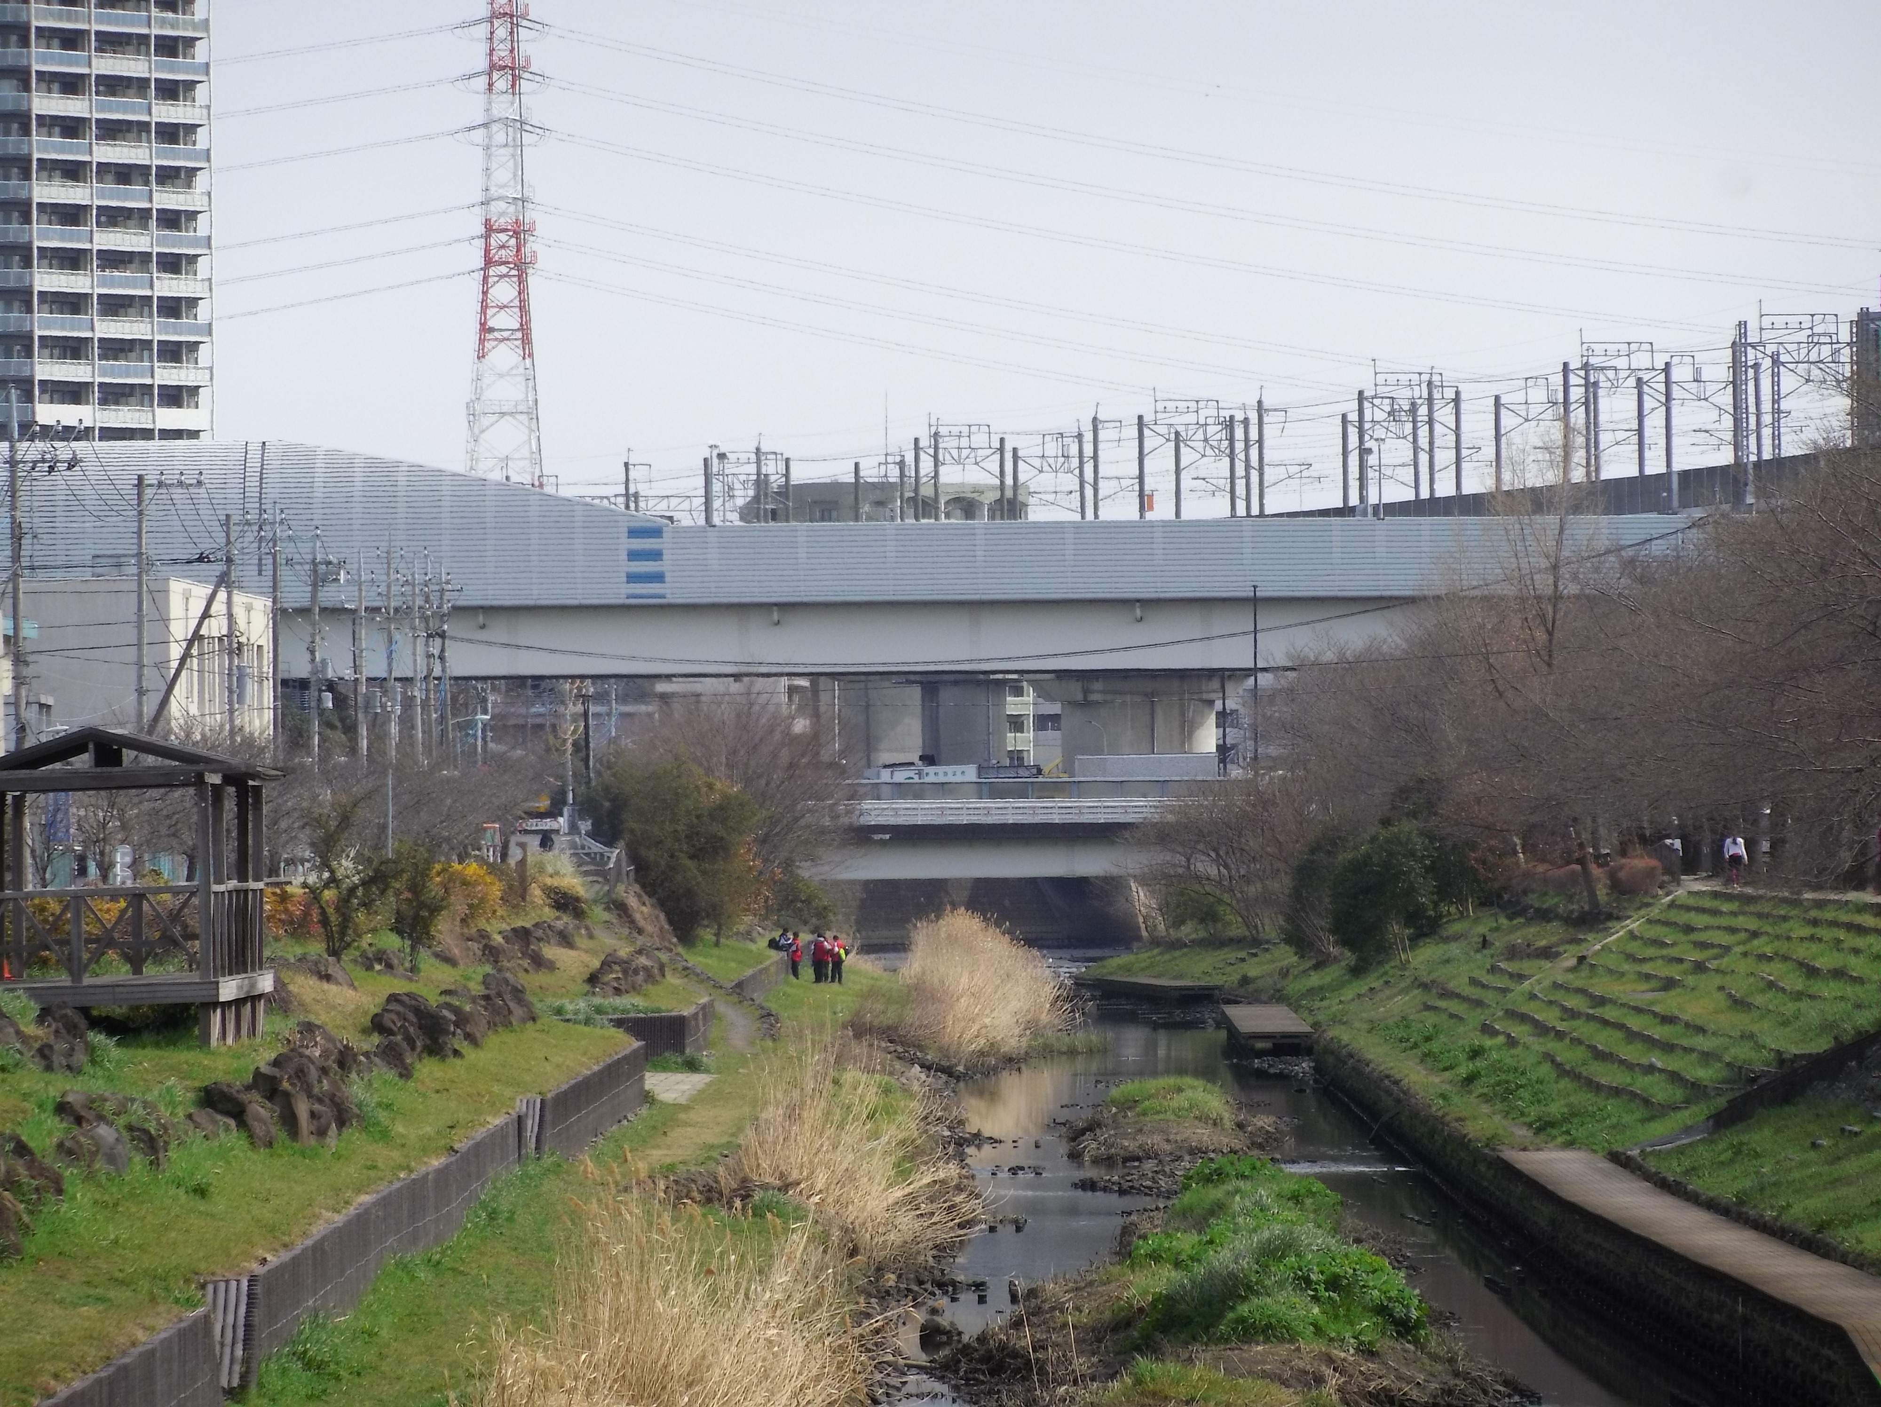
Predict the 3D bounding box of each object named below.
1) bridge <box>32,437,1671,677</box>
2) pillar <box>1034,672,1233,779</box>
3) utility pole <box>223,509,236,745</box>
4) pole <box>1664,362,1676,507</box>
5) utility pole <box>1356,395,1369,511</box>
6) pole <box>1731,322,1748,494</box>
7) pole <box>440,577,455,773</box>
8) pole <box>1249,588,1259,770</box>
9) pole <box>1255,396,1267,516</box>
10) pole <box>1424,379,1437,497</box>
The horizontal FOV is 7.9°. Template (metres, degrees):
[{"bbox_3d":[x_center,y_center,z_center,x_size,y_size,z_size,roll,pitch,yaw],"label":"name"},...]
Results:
[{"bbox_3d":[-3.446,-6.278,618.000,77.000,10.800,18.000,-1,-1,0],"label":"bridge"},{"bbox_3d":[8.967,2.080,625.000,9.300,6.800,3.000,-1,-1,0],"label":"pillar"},{"bbox_3d":[-22.203,-0.039,425.000,0.300,11.800,0.300,-1,-1,0],"label":"utility pole"},{"bbox_3d":[41.460,-15.045,772.000,0.360,8.800,0.360,-1,-1,0],"label":"pole"},{"bbox_3d":[25.415,-14.564,817.000,0.360,8.400,0.360,-1,-1,0],"label":"utility pole"},{"bbox_3d":[43.492,-15.823,735.000,0.470,9.600,0.470,-1,-1,0],"label":"pole"},{"bbox_3d":[-20.779,0.085,572.000,0.320,11.200,0.320,-1,-1,0],"label":"pole"},{"bbox_3d":[13.832,-0.321,595.000,0.180,9.800,0.180,-1,-1,0],"label":"pole"},{"bbox_3d":[21.203,-15.220,895.000,0.350,9.700,0.350,-1,-1,0],"label":"pole"},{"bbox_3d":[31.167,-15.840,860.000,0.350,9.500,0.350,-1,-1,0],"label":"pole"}]

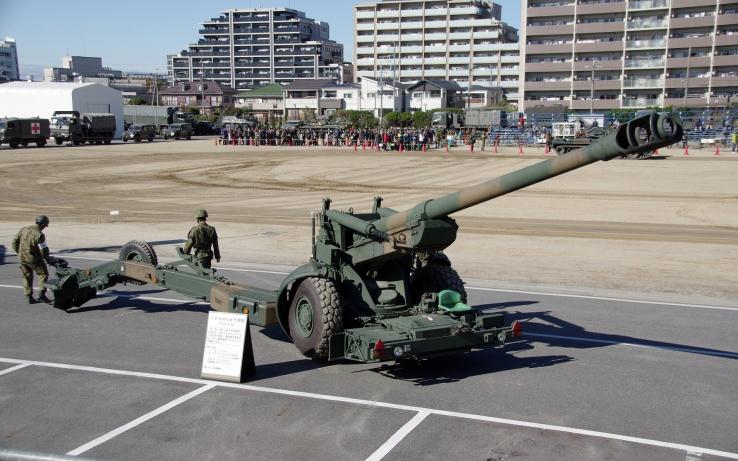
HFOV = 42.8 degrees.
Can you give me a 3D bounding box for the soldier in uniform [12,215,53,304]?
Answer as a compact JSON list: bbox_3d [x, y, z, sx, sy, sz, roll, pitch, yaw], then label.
[{"bbox_3d":[-6.731,0.580,18.849,0.650,1.730,0.550,7,10,42],"label":"soldier in uniform"}]

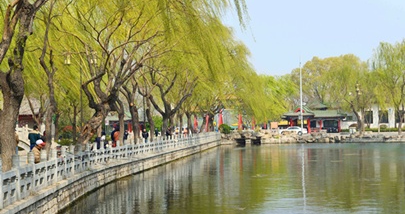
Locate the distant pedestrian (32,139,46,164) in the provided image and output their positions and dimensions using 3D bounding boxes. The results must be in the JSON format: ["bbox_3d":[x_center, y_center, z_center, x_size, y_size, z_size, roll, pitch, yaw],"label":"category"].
[{"bbox_3d":[-5.036,1.700,24.282,0.480,1.420,0.480,-1,-1,6],"label":"distant pedestrian"}]

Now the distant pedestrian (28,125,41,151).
[{"bbox_3d":[-7.014,1.626,32.978,0.520,1.720,0.360,-2,-2,24],"label":"distant pedestrian"}]

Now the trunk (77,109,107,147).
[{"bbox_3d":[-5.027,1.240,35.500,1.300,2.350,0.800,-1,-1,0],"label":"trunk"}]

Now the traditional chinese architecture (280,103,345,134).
[{"bbox_3d":[19.454,1.893,138.000,11.300,5.500,8.000,-1,-1,6],"label":"traditional chinese architecture"}]

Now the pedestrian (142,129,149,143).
[{"bbox_3d":[-4.759,2.662,65.979,0.520,1.670,0.360,-1,-1,-6],"label":"pedestrian"}]

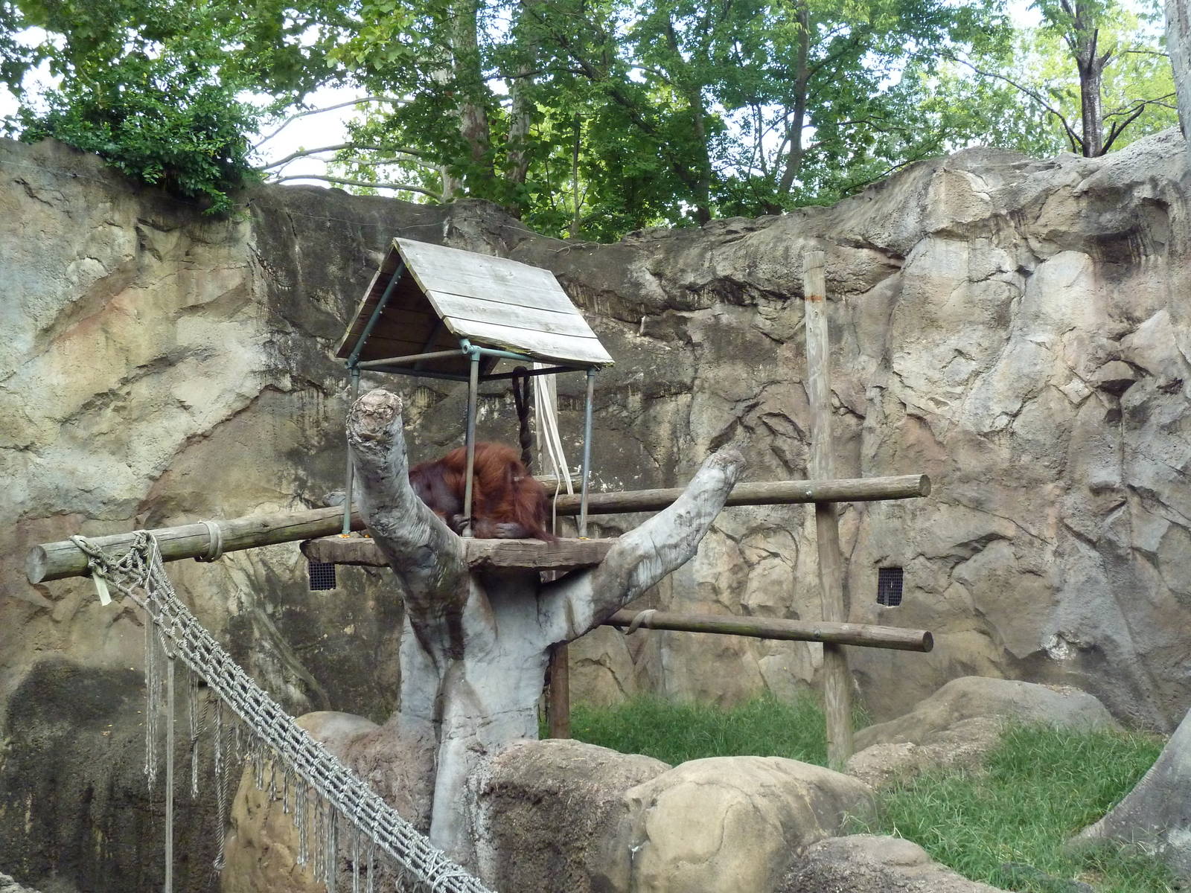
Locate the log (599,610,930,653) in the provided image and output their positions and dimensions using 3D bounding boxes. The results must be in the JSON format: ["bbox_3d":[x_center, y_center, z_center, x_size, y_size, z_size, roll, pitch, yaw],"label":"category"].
[{"bbox_3d":[1.152,1.399,11.696,2.960,0.155,0.155,0,-2,33],"label":"log"}]

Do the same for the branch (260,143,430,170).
[{"bbox_3d":[-2.816,-3.255,17.000,1.950,0.320,0.350,-1,-3,0],"label":"branch"}]

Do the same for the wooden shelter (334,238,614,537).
[{"bbox_3d":[-0.837,-0.351,10.404,1.367,1.933,1.331,5,-5,-44],"label":"wooden shelter"}]

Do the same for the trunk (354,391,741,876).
[{"bbox_3d":[-0.265,1.110,9.400,2.380,2.800,1.700,-1,-3,0],"label":"trunk"}]

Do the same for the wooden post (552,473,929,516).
[{"bbox_3d":[0.988,0.394,11.850,3.321,0.168,0.168,-4,-5,33],"label":"wooden post"}]

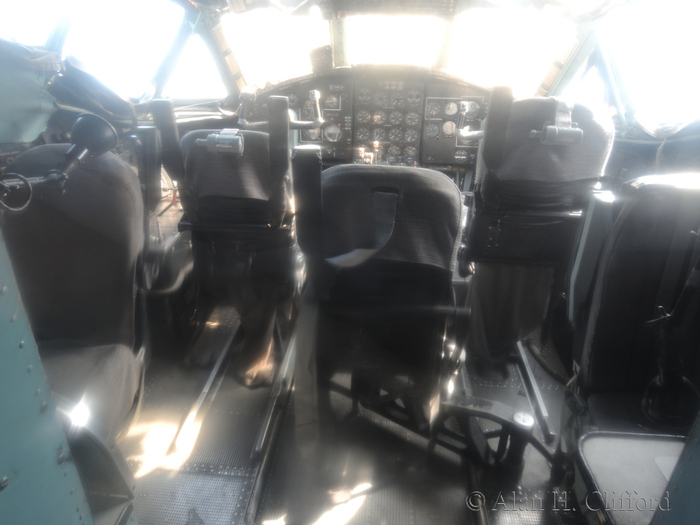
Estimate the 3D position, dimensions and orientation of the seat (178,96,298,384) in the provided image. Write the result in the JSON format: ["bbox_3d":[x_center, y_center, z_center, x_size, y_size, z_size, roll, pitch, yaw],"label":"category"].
[{"bbox_3d":[-0.434,-0.186,2.255,0.510,1.200,0.630,2,27,4],"label":"seat"}]

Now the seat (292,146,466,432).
[{"bbox_3d":[0.104,0.068,1.869,0.520,1.130,0.630,2,27,4],"label":"seat"}]

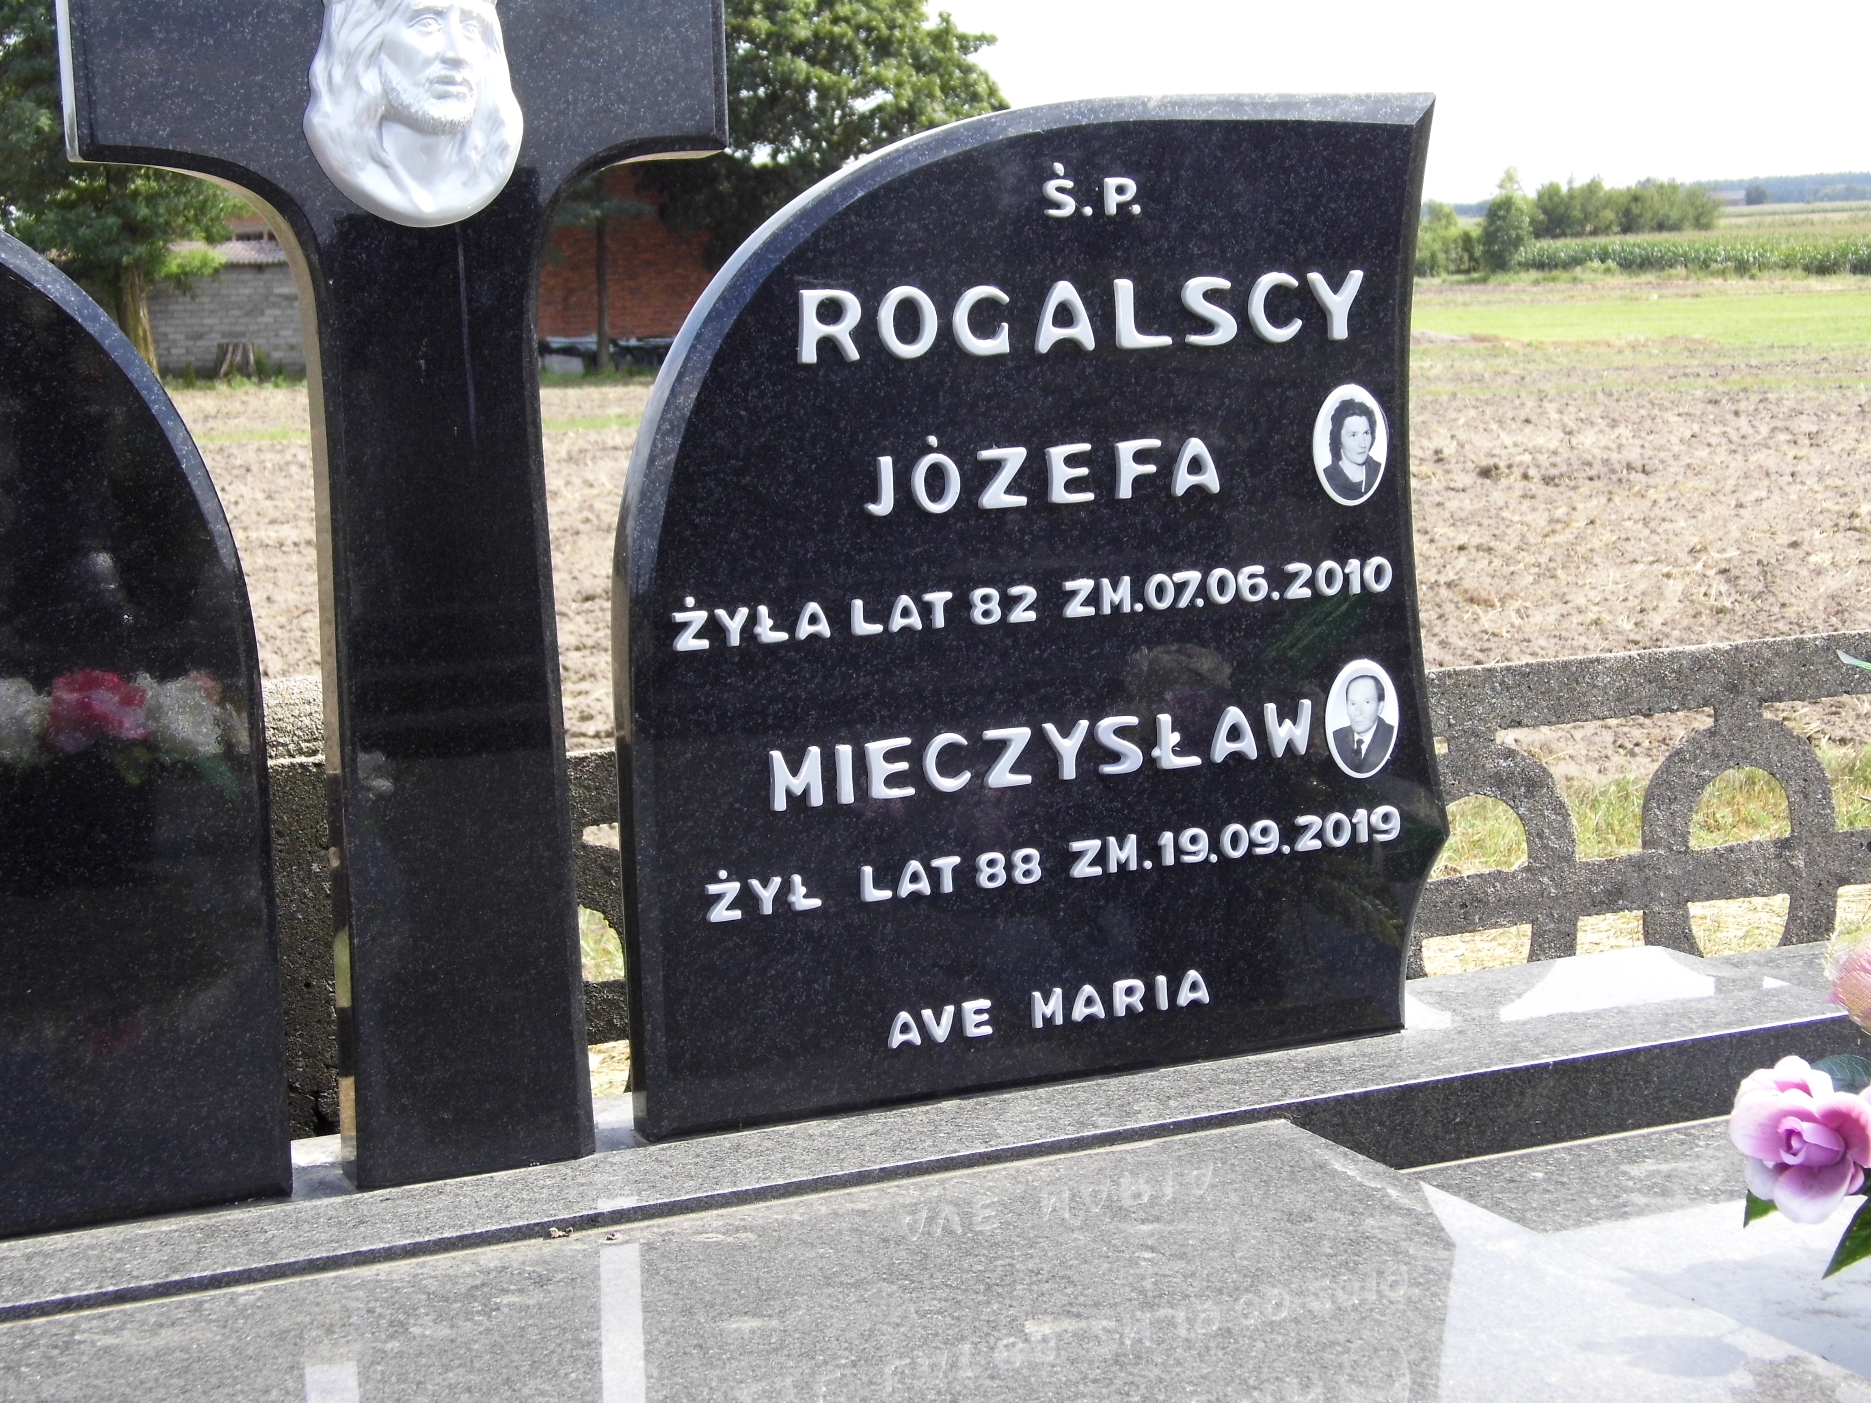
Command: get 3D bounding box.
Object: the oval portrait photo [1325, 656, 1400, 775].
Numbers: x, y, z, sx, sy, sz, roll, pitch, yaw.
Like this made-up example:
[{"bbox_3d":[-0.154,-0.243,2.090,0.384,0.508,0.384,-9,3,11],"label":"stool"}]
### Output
[{"bbox_3d":[0.388,0.016,2.845,0.078,0.109,0.010,-5,9,-24],"label":"oval portrait photo"}]

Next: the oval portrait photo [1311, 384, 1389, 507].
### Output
[{"bbox_3d":[0.372,-0.229,2.806,0.078,0.109,0.010,-5,9,-24],"label":"oval portrait photo"}]

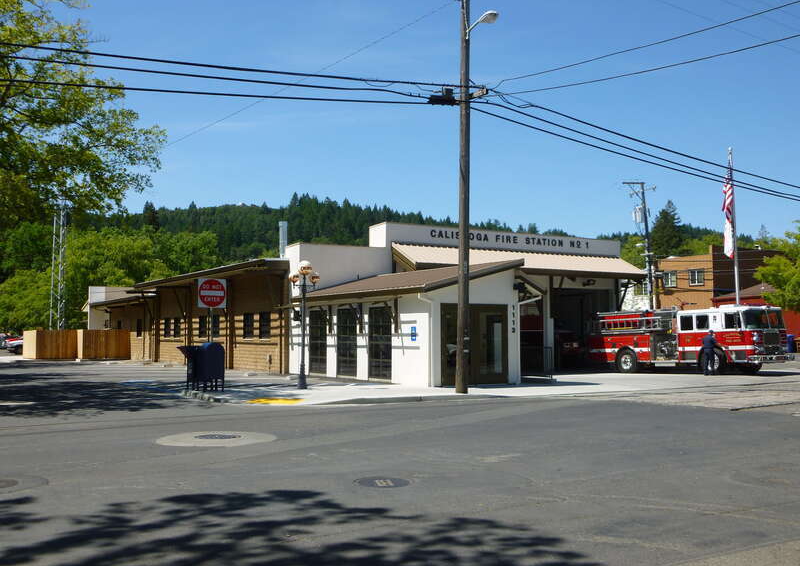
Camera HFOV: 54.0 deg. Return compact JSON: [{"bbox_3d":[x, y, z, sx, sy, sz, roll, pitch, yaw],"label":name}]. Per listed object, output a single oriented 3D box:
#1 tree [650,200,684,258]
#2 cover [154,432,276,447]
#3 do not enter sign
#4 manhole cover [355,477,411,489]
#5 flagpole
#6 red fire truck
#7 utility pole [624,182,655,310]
[{"bbox_3d":[31.435,-1.092,91.431,5.600,17.400,5.600,0,-4,0],"label":"tree"},{"bbox_3d":[-2.830,2.428,12.120,1.880,0.050,1.880,0,-4,0],"label":"cover"},{"bbox_3d":[-4.873,0.278,20.400,0.760,0.760,0.040,2,-4,-31],"label":"do not enter sign"},{"bbox_3d":[-0.190,2.187,8.520,0.600,0.040,0.600,0,-4,0],"label":"manhole cover"},{"bbox_3d":[16.265,-1.260,37.950,0.160,10.710,0.160,1,-4,-31],"label":"flagpole"},{"bbox_3d":[12.150,2.396,34.116,2.450,2.950,8.900,2,-4,-31],"label":"red fire truck"},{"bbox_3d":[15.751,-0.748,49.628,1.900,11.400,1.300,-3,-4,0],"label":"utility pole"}]

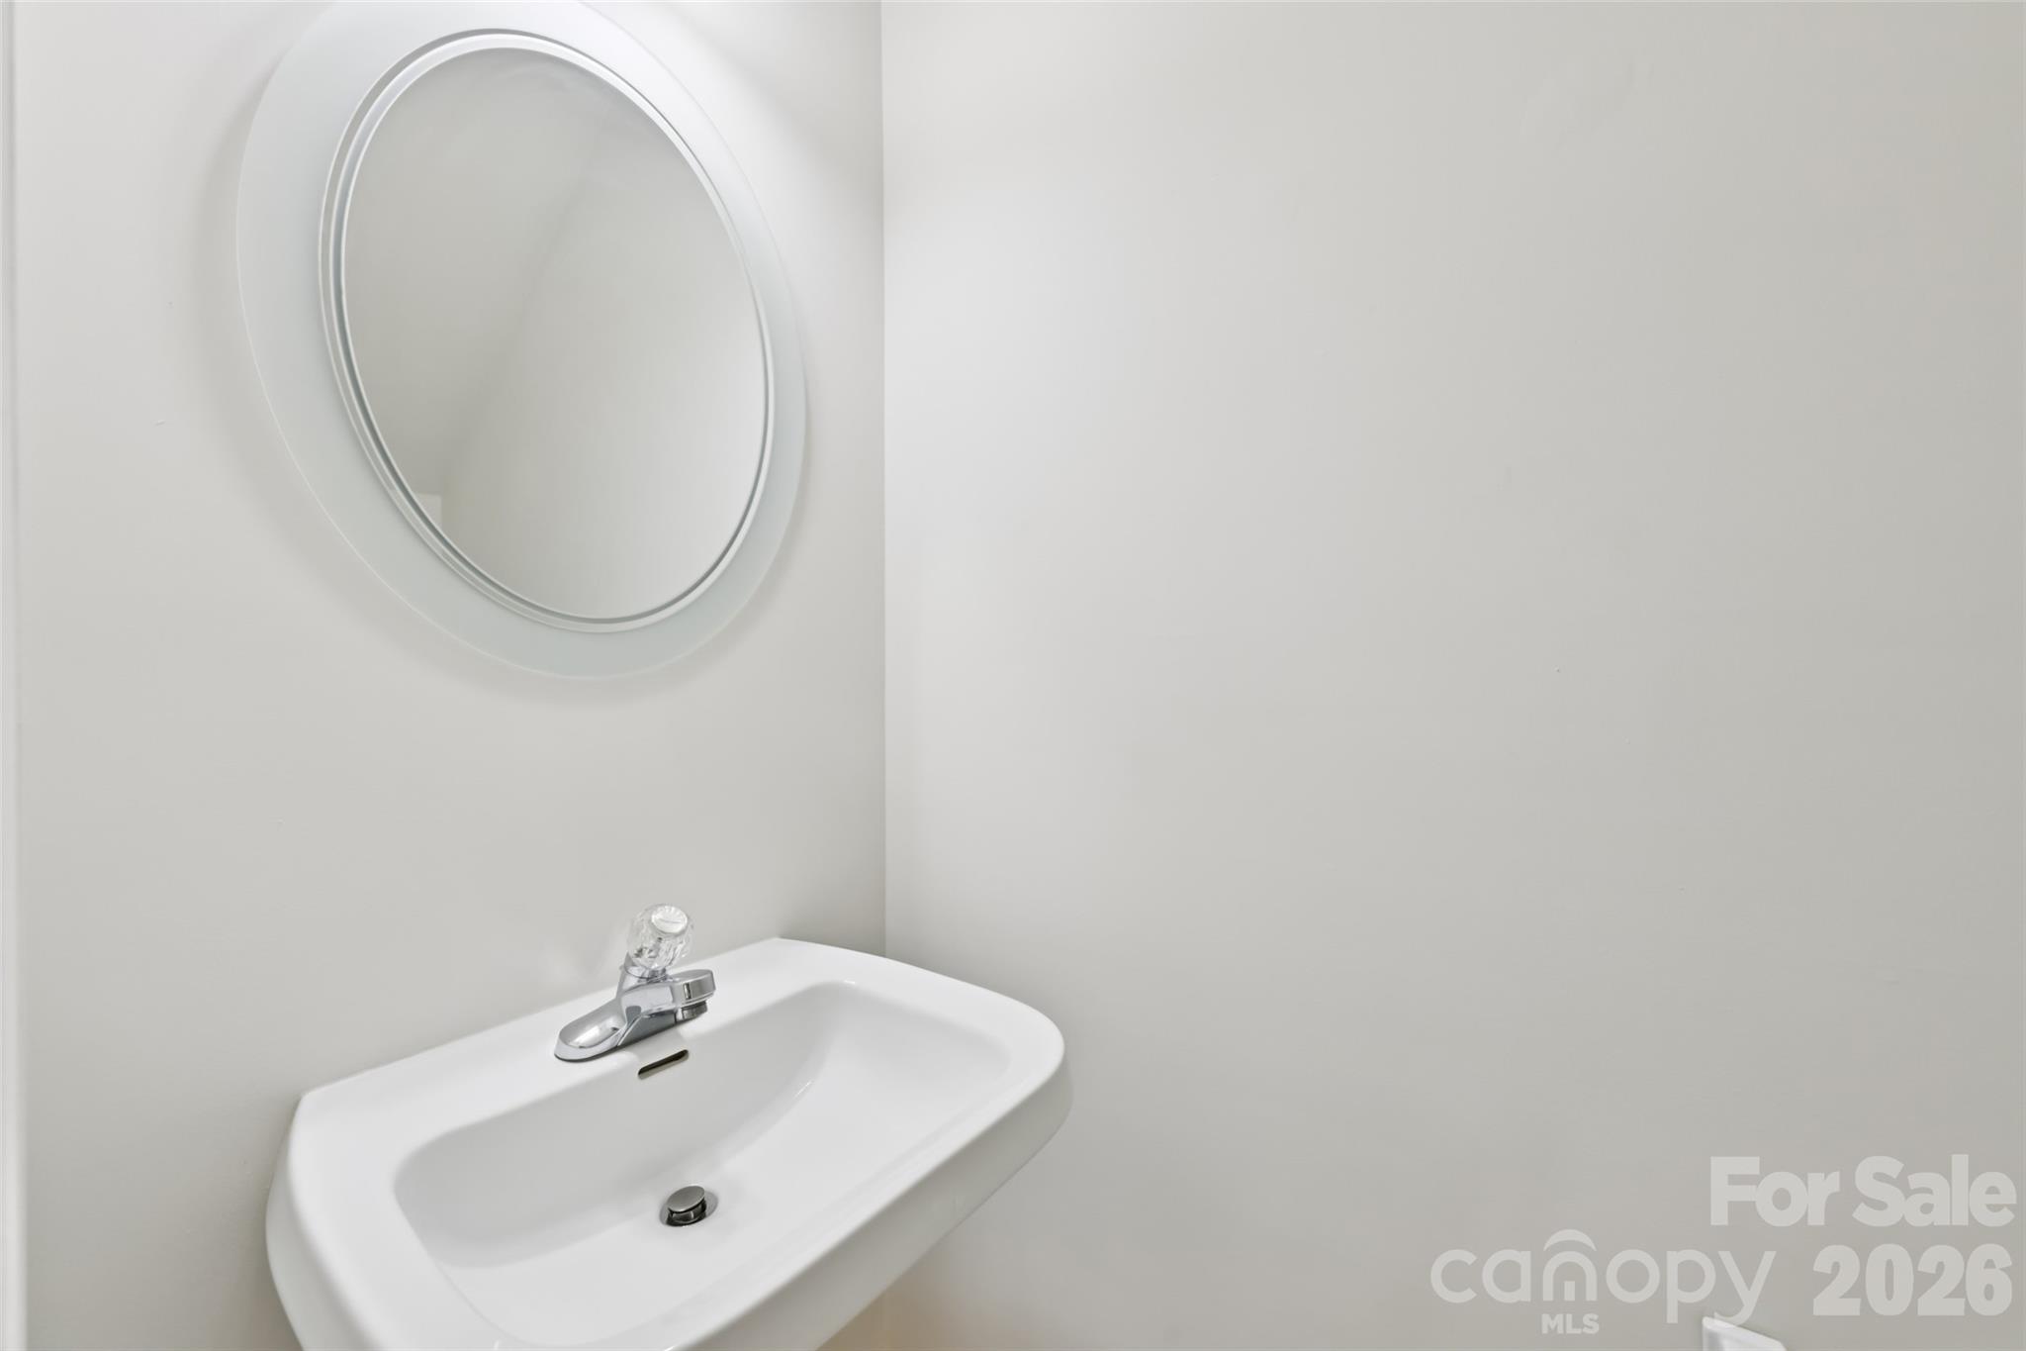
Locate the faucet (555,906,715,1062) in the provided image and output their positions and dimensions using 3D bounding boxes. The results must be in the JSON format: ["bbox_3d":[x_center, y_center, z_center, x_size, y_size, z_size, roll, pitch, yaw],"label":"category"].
[{"bbox_3d":[-0.347,0.289,0.775,0.130,0.131,0.157,0,0,37],"label":"faucet"}]

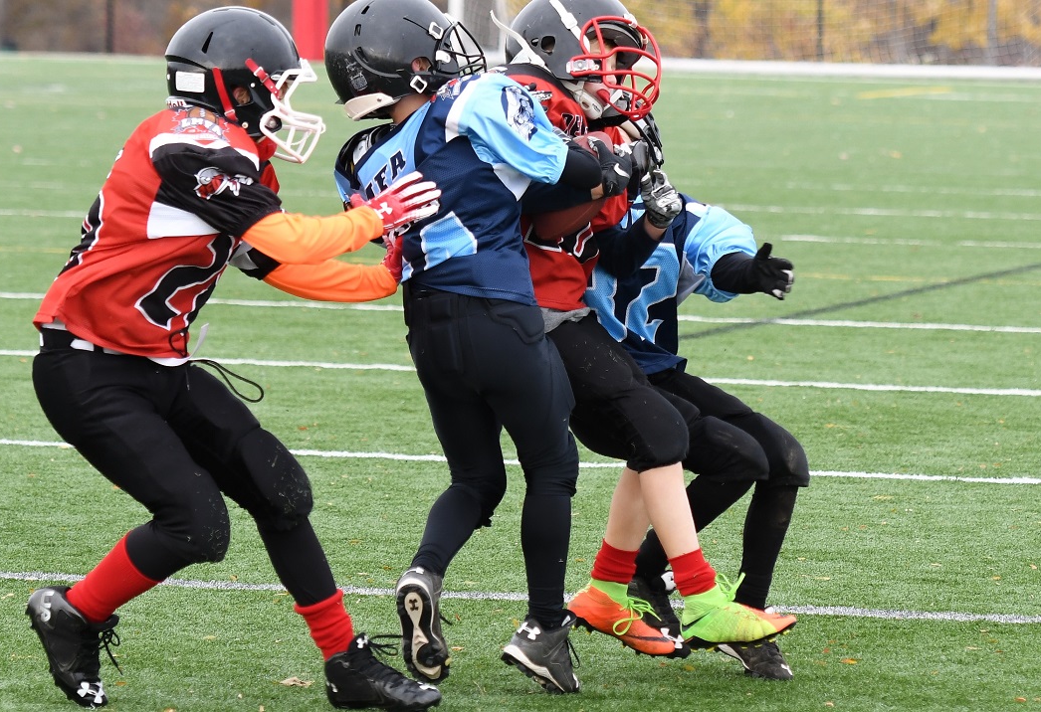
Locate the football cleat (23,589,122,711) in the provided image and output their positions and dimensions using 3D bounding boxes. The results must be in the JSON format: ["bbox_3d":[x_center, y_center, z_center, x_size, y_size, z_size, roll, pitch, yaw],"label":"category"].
[{"bbox_3d":[-0.876,0.572,8.760,0.140,0.260,0.095,-28,3,3],"label":"football cleat"}]

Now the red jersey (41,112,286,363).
[{"bbox_3d":[-0.728,-0.246,8.950,0.370,0.550,0.440,24,0,12],"label":"red jersey"}]

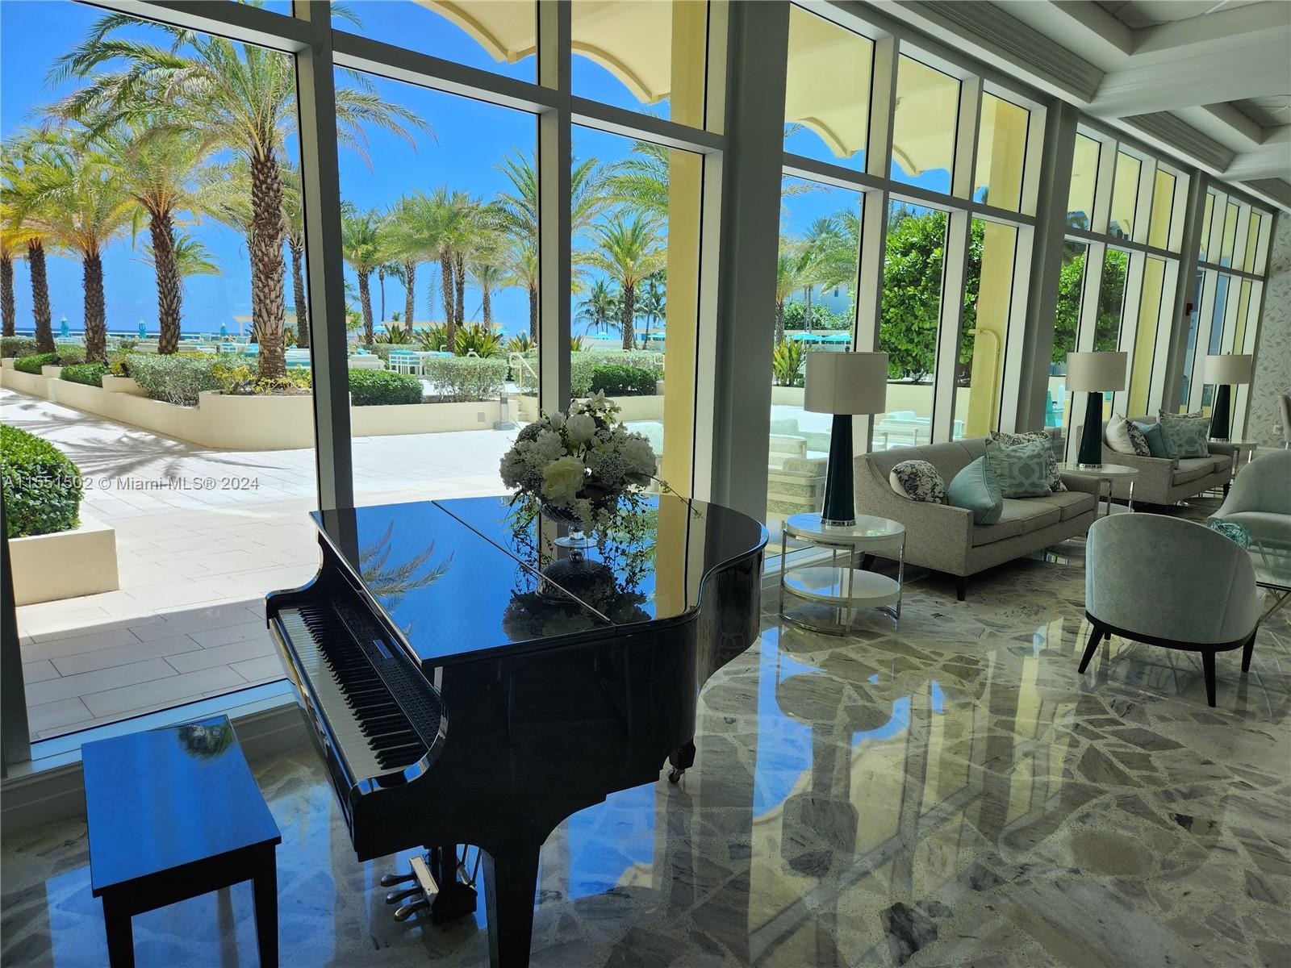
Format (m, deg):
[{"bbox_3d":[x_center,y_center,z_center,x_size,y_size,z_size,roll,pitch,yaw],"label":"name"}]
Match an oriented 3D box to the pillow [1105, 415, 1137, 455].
[{"bbox_3d":[4.804,-0.453,8.675,0.190,0.450,0.450,-11,4,25],"label":"pillow"}]

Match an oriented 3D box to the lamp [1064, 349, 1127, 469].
[{"bbox_3d":[3.924,-0.630,7.510,0.453,0.993,0.453,-8,13,-43],"label":"lamp"}]

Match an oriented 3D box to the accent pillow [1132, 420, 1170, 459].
[{"bbox_3d":[4.987,-0.395,8.428,0.160,0.460,0.460,-19,7,4],"label":"accent pillow"}]

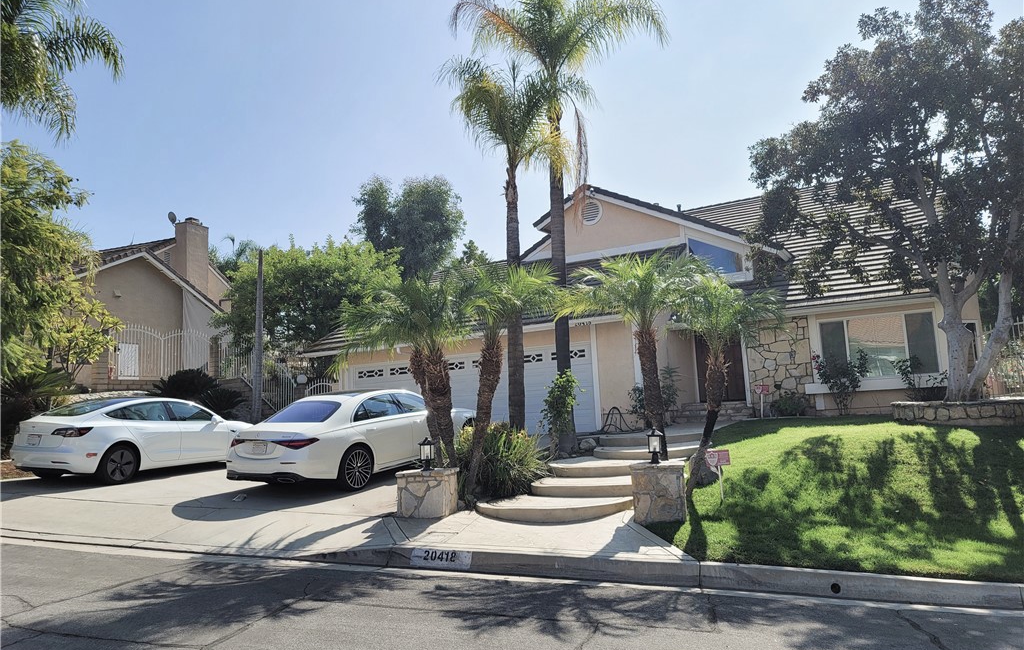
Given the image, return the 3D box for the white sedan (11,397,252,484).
[{"bbox_3d":[-6.835,2.121,14.173,1.870,1.440,4.690,-2,-5,26],"label":"white sedan"}]

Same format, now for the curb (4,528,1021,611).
[{"bbox_3d":[-0.994,2.334,7.533,10.690,0.220,0.350,-2,-6,16],"label":"curb"}]

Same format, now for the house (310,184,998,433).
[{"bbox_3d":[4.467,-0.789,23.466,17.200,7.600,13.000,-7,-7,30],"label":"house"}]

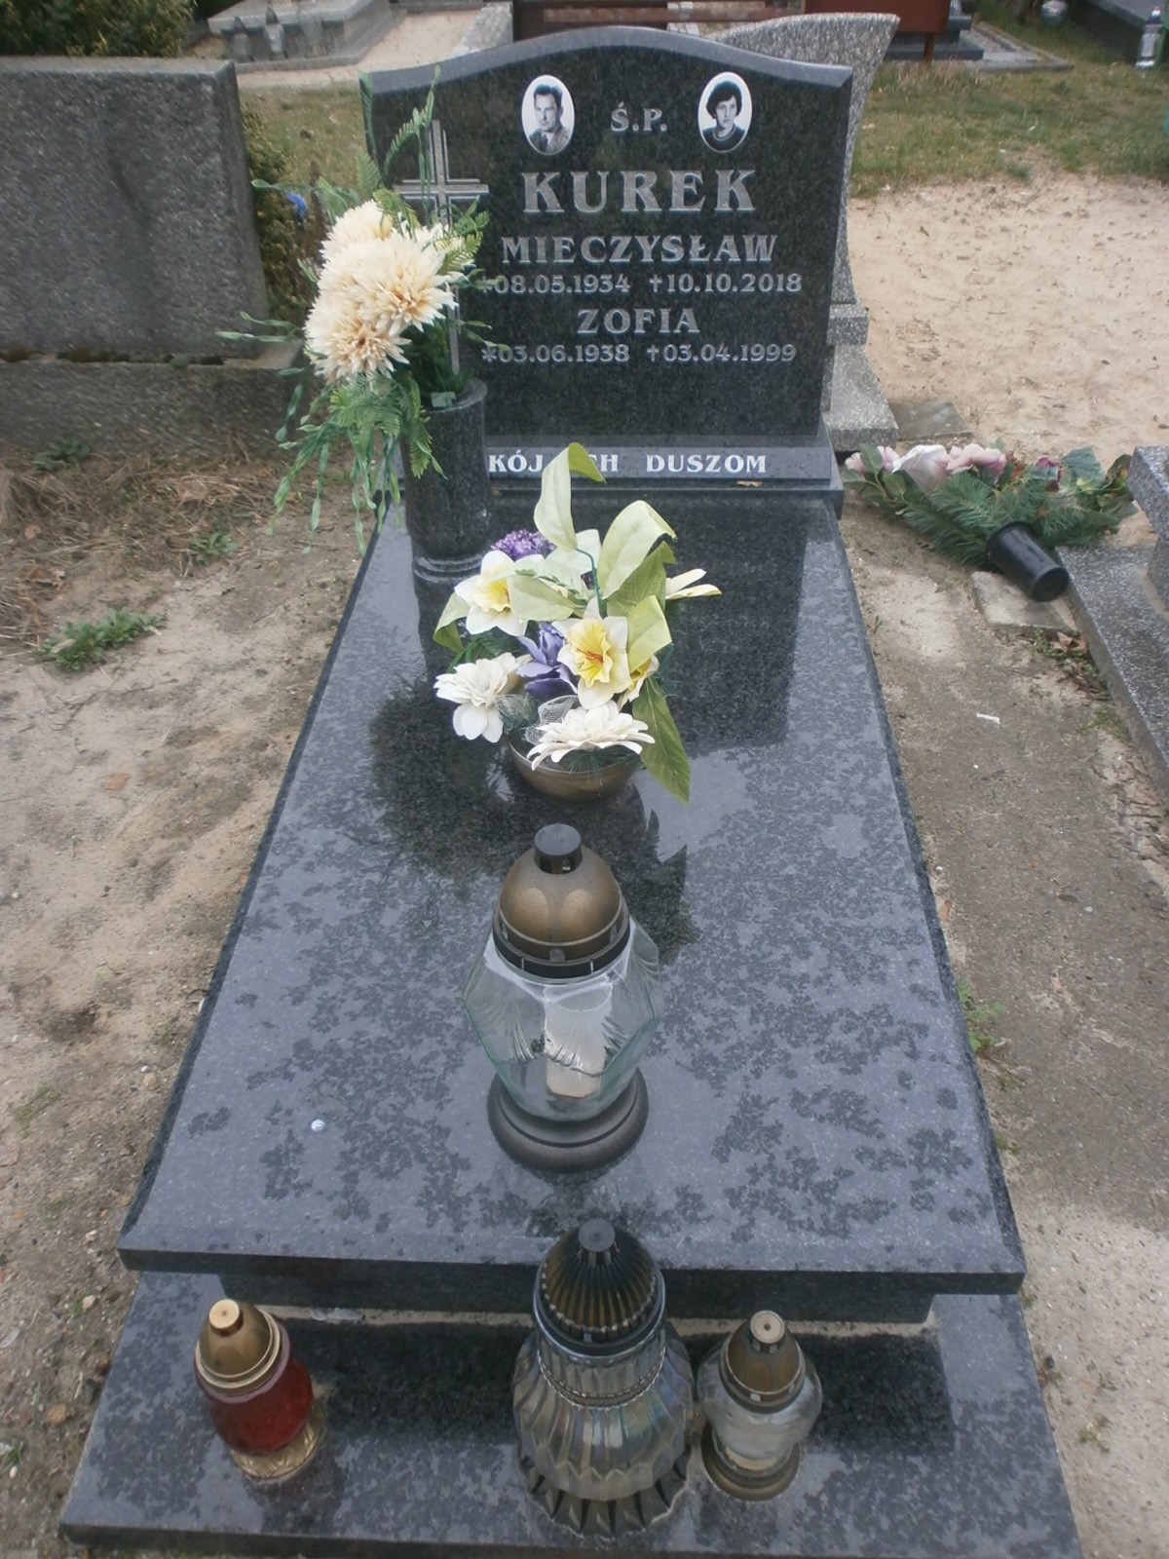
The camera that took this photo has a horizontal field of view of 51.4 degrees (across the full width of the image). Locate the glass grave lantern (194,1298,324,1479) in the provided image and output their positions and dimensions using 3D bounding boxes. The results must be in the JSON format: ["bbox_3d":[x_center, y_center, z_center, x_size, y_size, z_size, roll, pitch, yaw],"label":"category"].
[{"bbox_3d":[-0.301,0.541,1.106,0.100,0.237,0.100,1,40,2],"label":"glass grave lantern"}]

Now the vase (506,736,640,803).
[{"bbox_3d":[-0.013,-0.031,1.587,0.172,0.082,0.172,1,40,2],"label":"vase"}]

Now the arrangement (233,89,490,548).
[{"bbox_3d":[-0.326,-0.643,1.798,0.404,0.640,0.326,1,39,2],"label":"arrangement"}]

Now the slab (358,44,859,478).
[{"bbox_3d":[0.045,-0.868,2.078,0.766,0.693,0.168,0,38,3],"label":"slab"}]

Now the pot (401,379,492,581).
[{"bbox_3d":[-0.221,-0.493,1.982,0.141,0.286,0.141,-1,40,1],"label":"pot"}]

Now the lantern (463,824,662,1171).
[{"bbox_3d":[-0.018,0.189,1.103,0.183,0.367,0.183,1,40,2],"label":"lantern"}]

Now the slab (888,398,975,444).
[{"bbox_3d":[0.856,-0.927,3.190,0.263,0.052,0.210,1,39,2],"label":"slab"}]

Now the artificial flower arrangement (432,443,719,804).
[{"bbox_3d":[-0.013,-0.185,1.482,0.357,0.409,0.315,1,40,2],"label":"artificial flower arrangement"}]

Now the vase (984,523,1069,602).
[{"bbox_3d":[0.897,-0.428,2.434,0.121,0.121,0.137,-15,51,-16],"label":"vase"}]

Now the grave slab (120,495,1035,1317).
[{"bbox_3d":[0.013,0.030,1.723,0.830,0.189,1.470,1,40,2],"label":"grave slab"}]

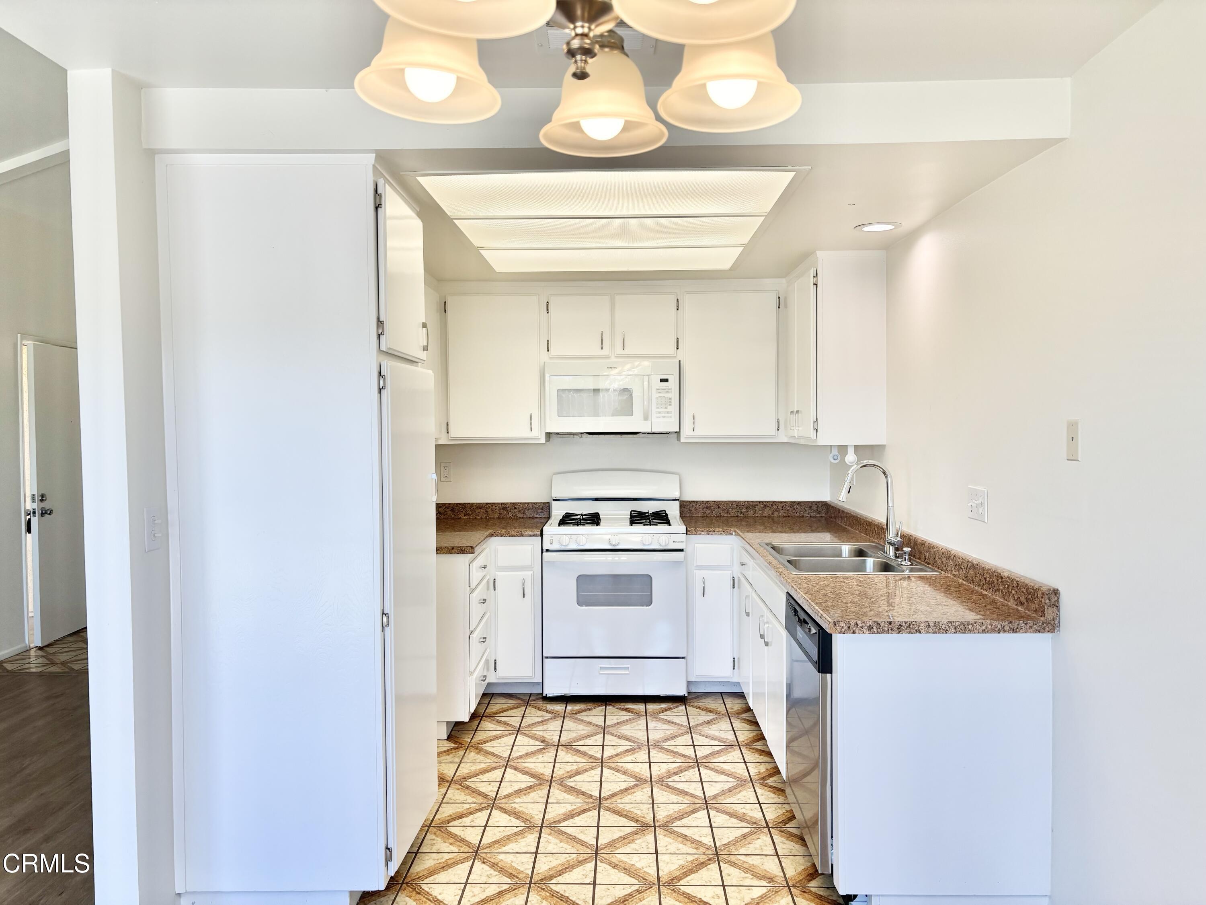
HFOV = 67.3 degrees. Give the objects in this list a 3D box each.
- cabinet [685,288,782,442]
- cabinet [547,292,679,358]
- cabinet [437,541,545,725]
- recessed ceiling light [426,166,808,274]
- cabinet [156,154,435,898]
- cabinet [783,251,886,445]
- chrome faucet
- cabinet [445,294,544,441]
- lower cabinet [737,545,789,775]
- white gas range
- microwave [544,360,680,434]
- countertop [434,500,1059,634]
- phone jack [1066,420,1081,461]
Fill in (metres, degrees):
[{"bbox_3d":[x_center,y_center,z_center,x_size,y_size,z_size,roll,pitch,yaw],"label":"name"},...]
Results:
[{"bbox_3d":[0.724,-0.491,5.236,0.562,0.855,0.330,0,2,1],"label":"cabinet"},{"bbox_3d":[0.058,-0.724,5.244,0.750,0.387,0.330,0,2,1],"label":"cabinet"},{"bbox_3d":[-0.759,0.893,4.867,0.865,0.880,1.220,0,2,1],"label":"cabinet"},{"bbox_3d":[0.028,-0.934,3.784,1.260,0.050,1.900,0,2,1],"label":"recessed ceiling light"},{"bbox_3d":[-0.947,0.236,2.947,0.655,2.222,0.570,0,2,1],"label":"cabinet"},{"bbox_3d":[1.165,-0.500,4.670,0.340,0.906,0.880,0,2,1],"label":"cabinet"},{"bbox_3d":[1.123,0.239,3.796,0.257,0.409,0.198,0,2,1],"label":"chrome faucet"},{"bbox_3d":[-0.609,-0.484,5.267,0.570,0.850,0.330,0,2,1],"label":"cabinet"},{"bbox_3d":[1.026,0.899,4.141,0.619,0.867,1.418,0,2,1],"label":"lower cabinet"},{"bbox_3d":[0.068,0.719,5.096,0.760,1.197,0.709,0,2,1],"label":"white gas range"},{"bbox_3d":[0.057,-0.316,5.235,0.757,0.416,0.375,0,2,1],"label":"microwave"},{"bbox_3d":[0.064,0.414,4.039,2.558,0.129,2.821,0,2,1],"label":"countertop"},{"bbox_3d":[1.284,-0.033,2.474,0.010,0.115,0.072,0,2,1],"label":"phone jack"}]

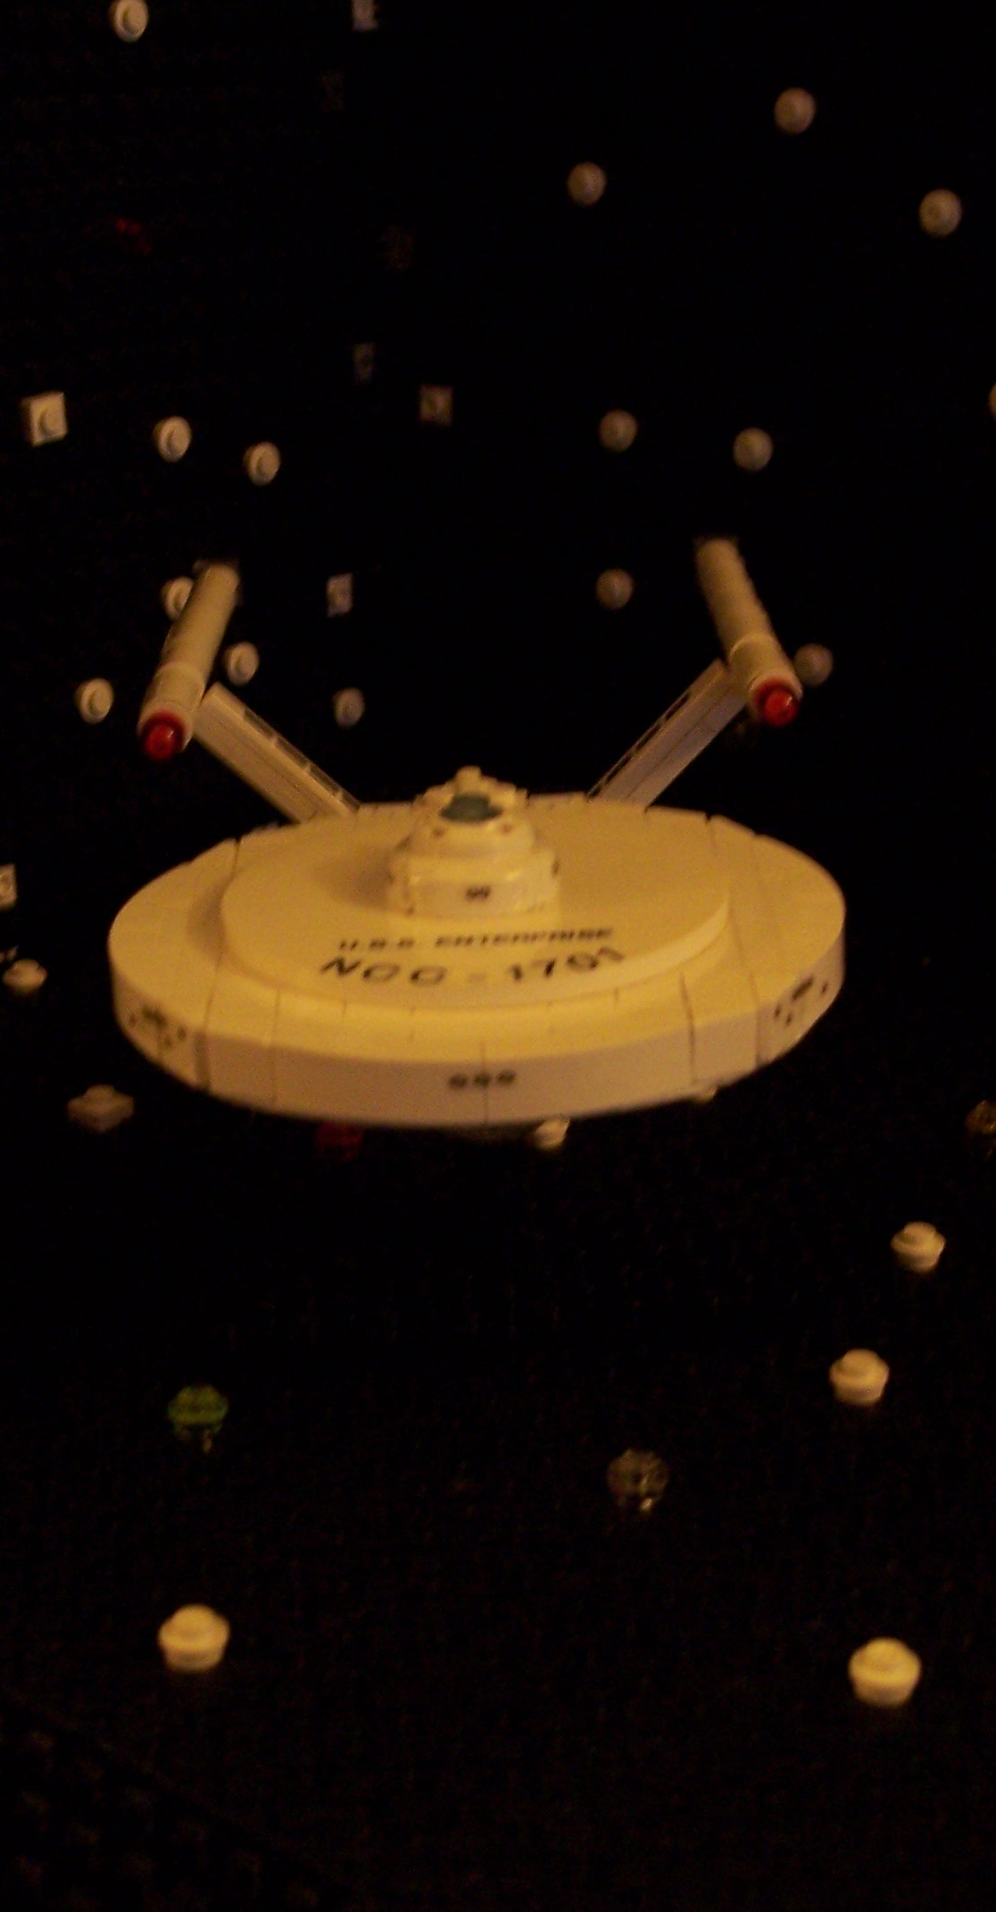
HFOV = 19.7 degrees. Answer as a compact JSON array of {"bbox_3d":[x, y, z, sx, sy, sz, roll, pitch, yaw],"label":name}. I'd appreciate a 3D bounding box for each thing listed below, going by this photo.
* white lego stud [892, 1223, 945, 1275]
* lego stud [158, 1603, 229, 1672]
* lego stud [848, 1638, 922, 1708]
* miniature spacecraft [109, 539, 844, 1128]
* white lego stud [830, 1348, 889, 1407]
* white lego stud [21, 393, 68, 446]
[{"bbox_3d":[0.064,0.044,0.434,0.008,0.005,0.008,0,20,0],"label":"white lego stud"},{"bbox_3d":[-0.036,0.080,0.337,0.008,0.005,0.008,0,20,0],"label":"lego stud"},{"bbox_3d":[0.045,0.082,0.331,0.008,0.005,0.008,0,20,0],"label":"lego stud"},{"bbox_3d":[-0.003,-0.017,0.419,0.096,0.057,0.205,-3,22,0],"label":"miniature spacecraft"},{"bbox_3d":[0.050,0.058,0.398,0.008,0.005,0.008,0,20,0],"label":"white lego stud"},{"bbox_3d":[-0.083,-0.100,0.534,0.005,0.008,0.008,16,25,37],"label":"white lego stud"}]

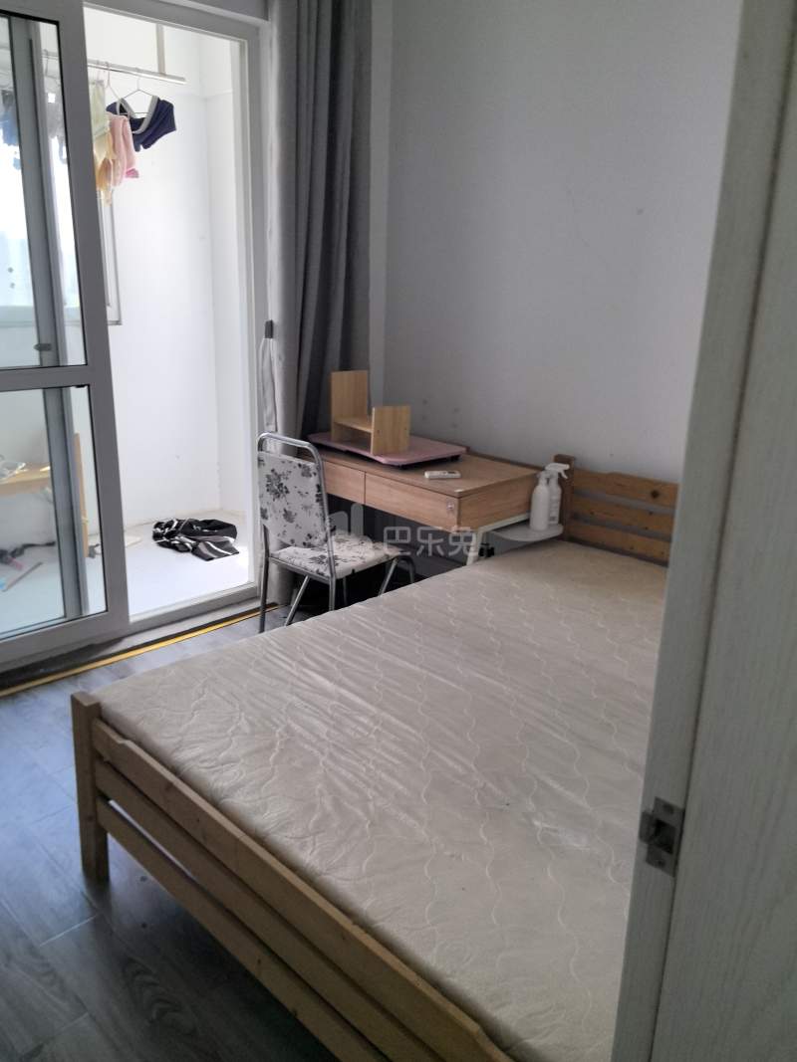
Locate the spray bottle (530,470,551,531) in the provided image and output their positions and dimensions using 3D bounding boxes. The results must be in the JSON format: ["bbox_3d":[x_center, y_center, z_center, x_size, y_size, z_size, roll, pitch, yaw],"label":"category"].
[{"bbox_3d":[0.546,-0.122,3.194,0.070,0.230,0.088,14,21,36],"label":"spray bottle"}]

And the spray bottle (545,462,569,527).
[{"bbox_3d":[0.631,-0.149,3.276,0.096,0.243,0.067,5,17,11],"label":"spray bottle"}]

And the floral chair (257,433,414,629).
[{"bbox_3d":[-0.243,0.053,3.449,0.420,0.920,0.500,16,22,40],"label":"floral chair"}]

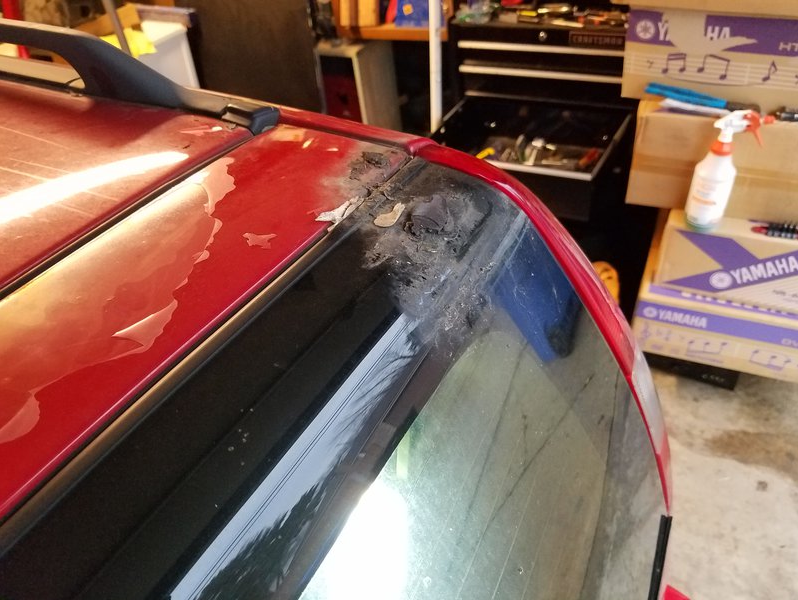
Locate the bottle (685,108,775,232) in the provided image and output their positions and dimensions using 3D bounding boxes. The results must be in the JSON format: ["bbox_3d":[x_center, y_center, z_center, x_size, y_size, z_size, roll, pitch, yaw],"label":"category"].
[{"bbox_3d":[0.777,-0.306,1.416,0.140,0.282,0.088,1,35,7],"label":"bottle"}]

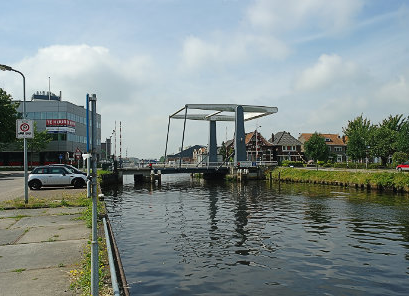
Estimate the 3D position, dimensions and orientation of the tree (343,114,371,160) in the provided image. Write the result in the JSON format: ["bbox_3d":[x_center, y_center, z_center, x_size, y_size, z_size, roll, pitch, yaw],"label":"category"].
[{"bbox_3d":[31.904,-1.460,70.000,5.877,11.353,5.701,0,-2,0],"label":"tree"}]

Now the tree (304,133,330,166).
[{"bbox_3d":[27.047,0.433,80.000,6.117,8.302,5.933,0,-2,0],"label":"tree"}]

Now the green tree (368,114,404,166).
[{"bbox_3d":[36.018,-1.280,66.000,7.124,10.700,6.911,0,-2,0],"label":"green tree"}]

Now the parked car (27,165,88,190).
[{"bbox_3d":[-9.100,1.830,21.000,3.650,1.410,1.690,1,-2,-20],"label":"parked car"}]

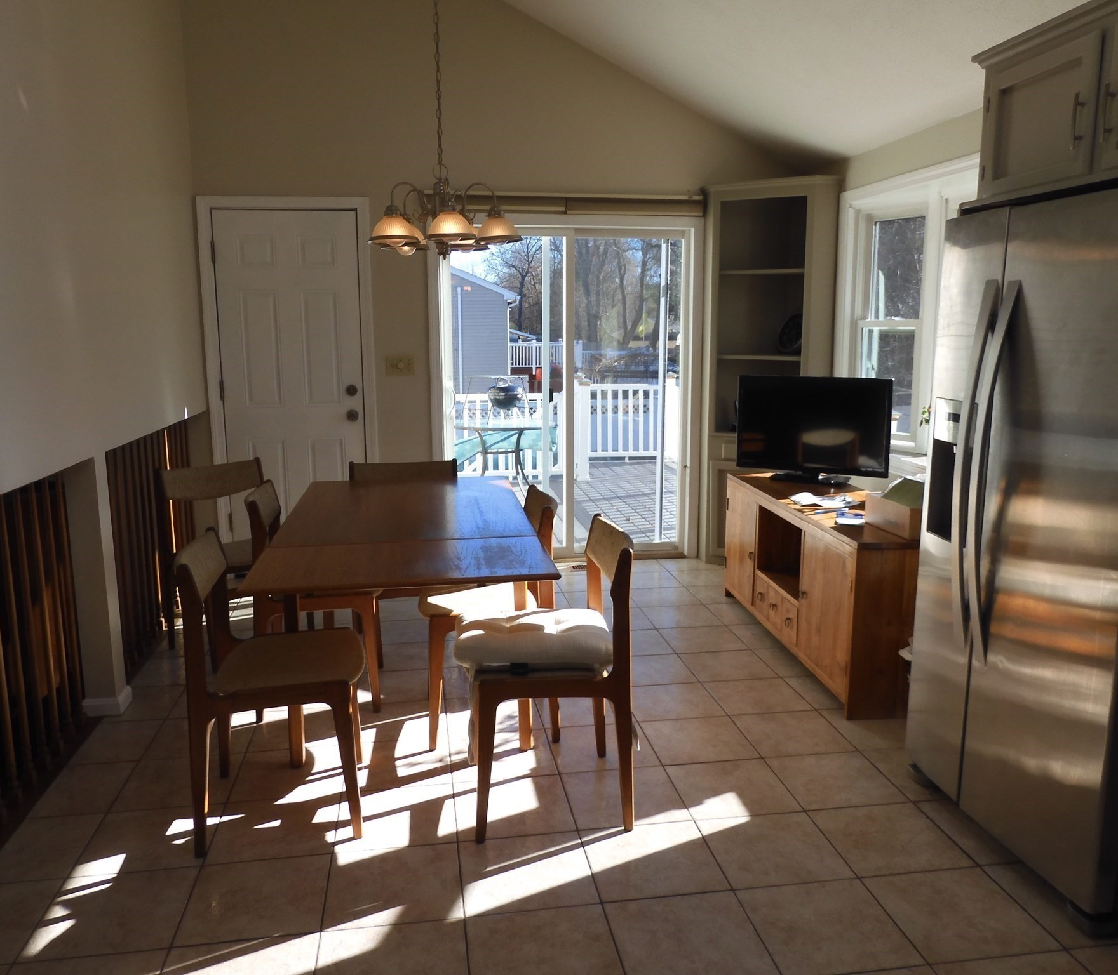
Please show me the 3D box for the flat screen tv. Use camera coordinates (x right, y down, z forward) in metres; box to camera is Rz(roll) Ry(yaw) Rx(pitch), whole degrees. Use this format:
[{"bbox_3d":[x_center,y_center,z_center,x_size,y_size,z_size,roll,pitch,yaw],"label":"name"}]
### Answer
[{"bbox_3d":[1.235,-0.280,4.413,0.742,0.514,0.190,6,12,29],"label":"flat screen tv"}]

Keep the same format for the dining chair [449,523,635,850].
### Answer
[{"bbox_3d":[-0.045,0.547,2.736,0.505,0.831,0.485,-1,10,-7],"label":"dining chair"}]

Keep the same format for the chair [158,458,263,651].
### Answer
[{"bbox_3d":[-1.434,0.316,4.039,0.505,0.831,0.485,9,14,42],"label":"chair"}]

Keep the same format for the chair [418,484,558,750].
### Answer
[{"bbox_3d":[-0.256,0.448,3.287,0.505,0.831,0.485,-1,10,-7],"label":"chair"}]

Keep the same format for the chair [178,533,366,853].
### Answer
[{"bbox_3d":[-0.832,0.560,2.677,0.505,0.831,0.485,-2,10,-12],"label":"chair"}]

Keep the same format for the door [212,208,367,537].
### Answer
[{"bbox_3d":[-1.498,-0.519,5.136,0.771,2.032,0.060,-2,10,-9],"label":"door"}]

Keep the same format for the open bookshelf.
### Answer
[{"bbox_3d":[1.260,-0.637,5.362,0.759,2.225,0.476,7,13,35],"label":"open bookshelf"}]

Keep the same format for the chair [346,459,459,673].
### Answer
[{"bbox_3d":[-0.687,0.312,4.051,0.485,0.831,0.505,-2,10,-9],"label":"chair"}]

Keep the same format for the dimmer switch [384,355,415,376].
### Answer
[{"bbox_3d":[-0.911,-0.697,5.168,0.162,0.114,0.020,-2,10,-9],"label":"dimmer switch"}]

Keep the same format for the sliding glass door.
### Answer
[{"bbox_3d":[0.061,-0.547,5.415,1.477,2.015,0.110,-2,10,-9],"label":"sliding glass door"}]

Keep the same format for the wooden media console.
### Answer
[{"bbox_3d":[1.217,0.390,4.040,0.483,0.673,1.555,-1,10,-6],"label":"wooden media console"}]

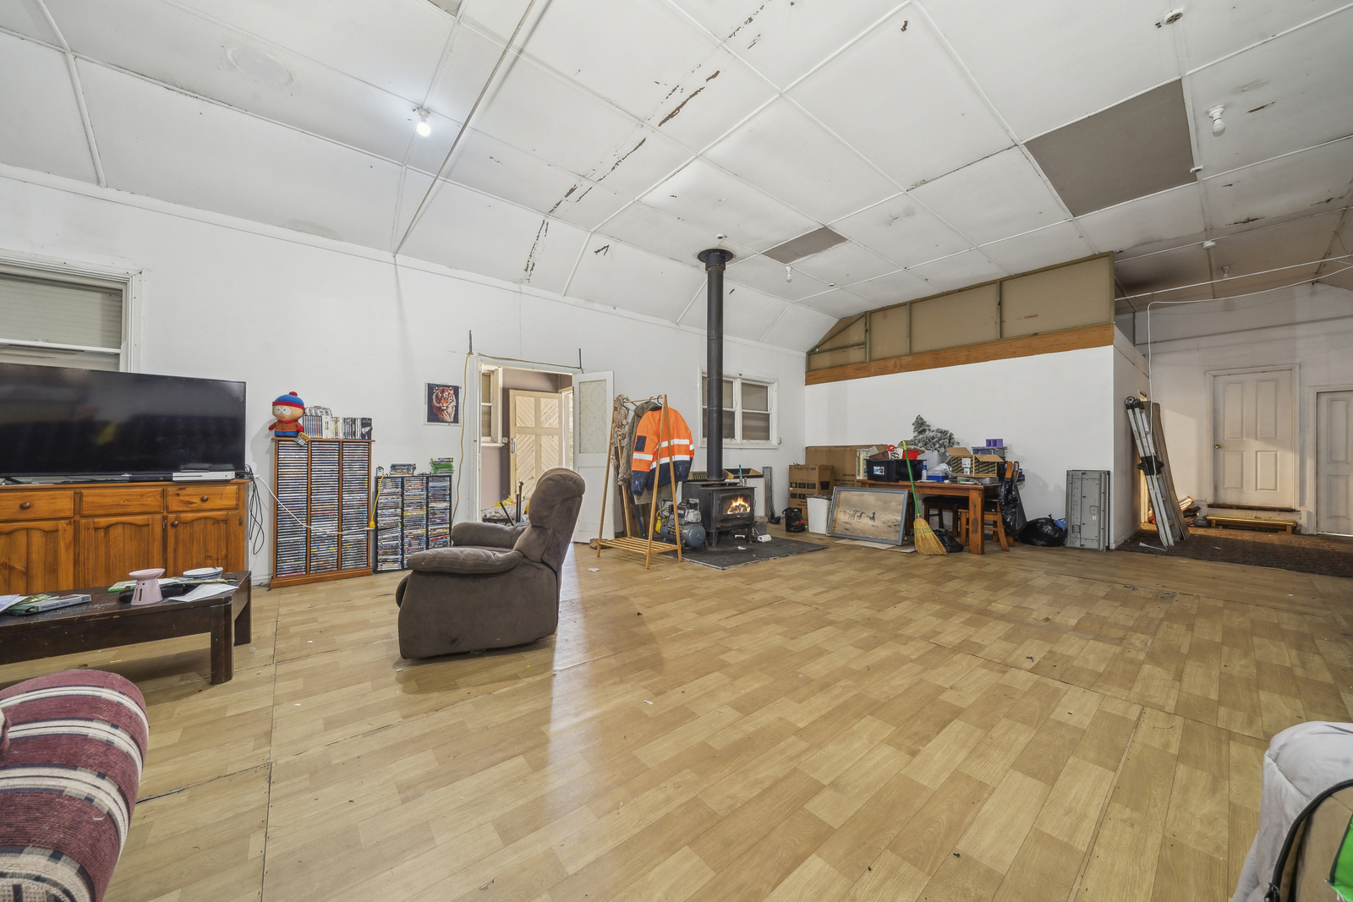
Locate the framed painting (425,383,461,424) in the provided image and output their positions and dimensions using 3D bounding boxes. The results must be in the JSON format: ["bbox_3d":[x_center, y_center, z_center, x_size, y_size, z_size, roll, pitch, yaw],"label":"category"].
[{"bbox_3d":[-2.436,-0.495,4.721,0.345,0.430,0.025,0,0,-40],"label":"framed painting"}]

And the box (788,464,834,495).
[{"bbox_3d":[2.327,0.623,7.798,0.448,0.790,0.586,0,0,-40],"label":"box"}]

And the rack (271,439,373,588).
[{"bbox_3d":[-3.220,0.534,4.122,0.720,1.264,0.200,0,0,-39],"label":"rack"}]

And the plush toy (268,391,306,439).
[{"bbox_3d":[-3.316,-0.307,3.838,0.240,0.390,0.200,0,0,-19],"label":"plush toy"}]

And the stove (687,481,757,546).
[{"bbox_3d":[0.566,0.789,5.872,0.700,0.740,0.550,0,0,-26],"label":"stove"}]

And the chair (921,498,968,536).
[{"bbox_3d":[3.871,0.696,6.481,0.520,1.000,0.450,0,0,-39],"label":"chair"}]

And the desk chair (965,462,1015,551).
[{"bbox_3d":[3.954,0.676,5.676,0.450,1.050,0.500,0,0,-39],"label":"desk chair"}]

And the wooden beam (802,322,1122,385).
[{"bbox_3d":[3.893,-1.398,7.072,0.070,0.255,4.280,0,0,-40],"label":"wooden beam"}]

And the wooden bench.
[{"bbox_3d":[8.555,1.098,6.730,0.250,0.160,0.830,0,0,-40],"label":"wooden bench"}]

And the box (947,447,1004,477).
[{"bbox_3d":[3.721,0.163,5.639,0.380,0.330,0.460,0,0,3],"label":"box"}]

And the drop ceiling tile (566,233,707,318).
[{"bbox_3d":[-0.469,-2.236,6.005,1.912,0.030,0.930,0,-33,-39],"label":"drop ceiling tile"}]

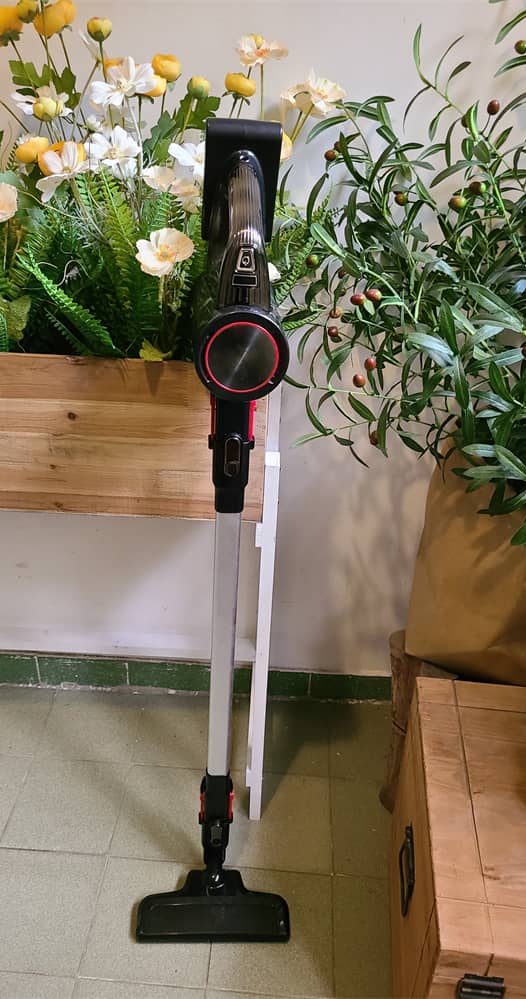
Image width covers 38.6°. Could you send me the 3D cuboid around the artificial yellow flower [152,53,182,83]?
[{"bbox_3d":[-0.117,-0.526,0.914,0.034,0.032,0.034,4,32,2],"label":"artificial yellow flower"}]

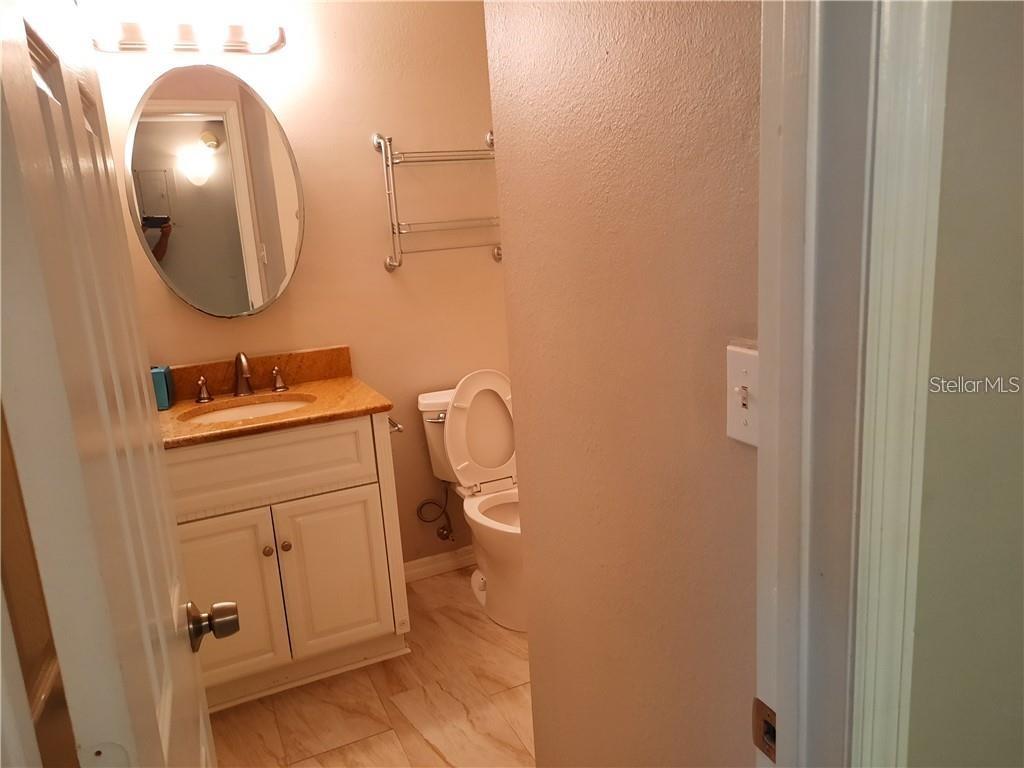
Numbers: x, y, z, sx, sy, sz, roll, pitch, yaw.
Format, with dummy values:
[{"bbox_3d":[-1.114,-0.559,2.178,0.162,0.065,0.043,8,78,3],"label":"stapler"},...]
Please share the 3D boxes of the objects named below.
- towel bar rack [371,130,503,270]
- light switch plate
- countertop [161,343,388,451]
[{"bbox_3d":[-0.243,-0.691,2.779,0.494,0.498,0.130,-9,14,-24],"label":"towel bar rack"},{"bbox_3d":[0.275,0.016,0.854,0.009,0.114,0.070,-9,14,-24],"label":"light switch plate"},{"bbox_3d":[-0.850,0.033,2.391,0.790,0.133,0.554,-9,14,-24],"label":"countertop"}]

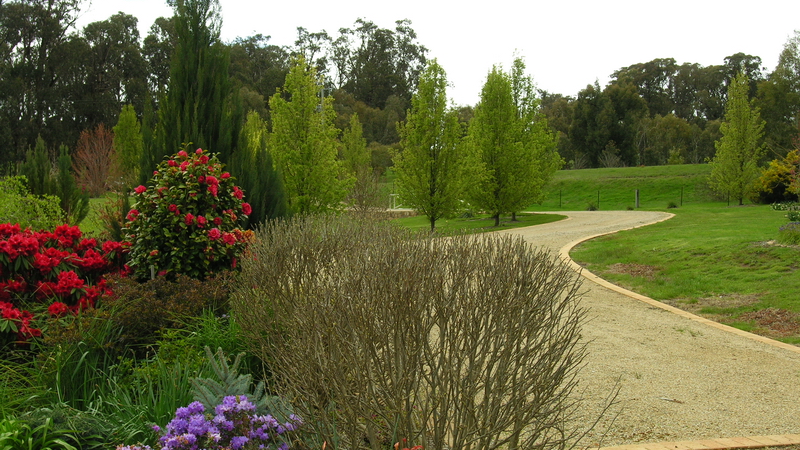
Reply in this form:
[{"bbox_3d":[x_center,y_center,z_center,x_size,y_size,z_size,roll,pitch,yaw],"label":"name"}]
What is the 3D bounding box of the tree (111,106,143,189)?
[{"bbox_3d":[-17.357,-4.855,66.000,2.030,5.710,2.030,0,2,0],"label":"tree"}]

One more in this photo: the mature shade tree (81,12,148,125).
[{"bbox_3d":[-26.997,-11.543,98.000,6.220,17.150,6.220,0,2,0],"label":"mature shade tree"}]

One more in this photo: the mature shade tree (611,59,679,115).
[{"bbox_3d":[28.096,-11.481,120.000,8.080,15.690,8.080,0,2,0],"label":"mature shade tree"}]

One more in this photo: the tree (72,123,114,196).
[{"bbox_3d":[-13.262,-2.769,45.000,1.820,3.250,1.820,0,2,0],"label":"tree"}]

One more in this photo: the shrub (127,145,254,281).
[{"bbox_3d":[-1.880,0.075,9.200,1.110,1.520,1.110,0,2,0],"label":"shrub"}]

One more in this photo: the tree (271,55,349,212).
[{"bbox_3d":[-3.568,-3.351,41.000,3.230,6.500,3.230,0,2,0],"label":"tree"}]

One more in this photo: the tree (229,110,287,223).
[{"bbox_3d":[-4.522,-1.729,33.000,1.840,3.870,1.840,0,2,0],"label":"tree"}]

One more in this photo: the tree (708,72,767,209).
[{"bbox_3d":[19.796,-5.044,61.000,3.400,7.920,3.400,0,2,0],"label":"tree"}]

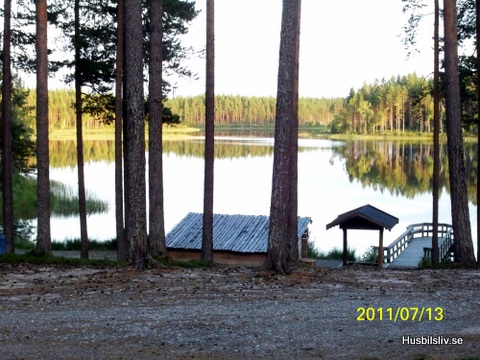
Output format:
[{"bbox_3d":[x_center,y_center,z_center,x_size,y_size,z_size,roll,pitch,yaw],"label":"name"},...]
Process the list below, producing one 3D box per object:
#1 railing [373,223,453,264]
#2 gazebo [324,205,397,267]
[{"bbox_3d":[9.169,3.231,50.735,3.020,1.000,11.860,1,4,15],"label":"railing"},{"bbox_3d":[5.250,2.458,42.231,2.650,2.580,3.200,1,4,13],"label":"gazebo"}]

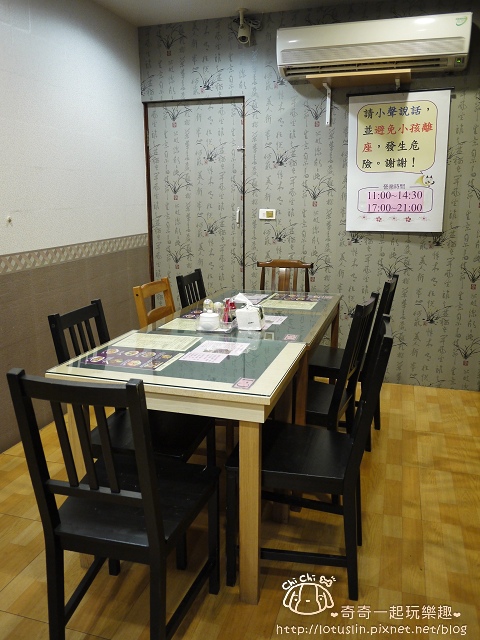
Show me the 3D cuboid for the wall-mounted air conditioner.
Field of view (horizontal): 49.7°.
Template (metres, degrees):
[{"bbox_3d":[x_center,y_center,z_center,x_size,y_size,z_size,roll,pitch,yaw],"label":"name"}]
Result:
[{"bbox_3d":[0.808,-1.675,3.234,1.130,0.275,0.220,3,13,15],"label":"wall-mounted air conditioner"}]

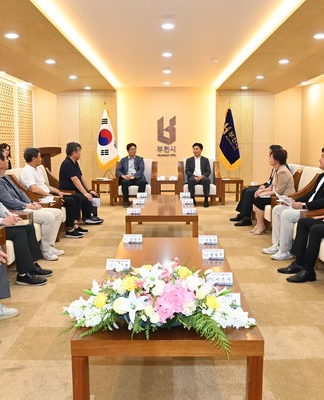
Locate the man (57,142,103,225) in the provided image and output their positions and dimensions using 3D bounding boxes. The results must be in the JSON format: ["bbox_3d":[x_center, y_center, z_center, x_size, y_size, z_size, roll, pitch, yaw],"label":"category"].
[{"bbox_3d":[-1.312,-0.265,6.490,0.780,1.310,0.500,-1,8,-5],"label":"man"}]

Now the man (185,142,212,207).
[{"bbox_3d":[0.702,-0.511,7.699,0.540,1.170,0.800,0,9,3],"label":"man"}]

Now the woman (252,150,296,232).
[{"bbox_3d":[1.602,-0.113,5.691,0.680,1.240,0.450,0,8,3],"label":"woman"}]

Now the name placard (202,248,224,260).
[{"bbox_3d":[0.349,0.367,2.736,0.150,0.082,0.070,0,9,1],"label":"name placard"}]

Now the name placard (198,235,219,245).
[{"bbox_3d":[0.395,0.339,3.427,0.157,0.080,0.060,0,8,0],"label":"name placard"}]

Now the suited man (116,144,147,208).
[{"bbox_3d":[-0.568,-0.512,7.704,0.580,1.170,0.820,-1,9,-7],"label":"suited man"}]

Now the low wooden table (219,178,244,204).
[{"bbox_3d":[1.328,-0.168,7.790,0.460,0.465,0.460,0,9,1],"label":"low wooden table"}]

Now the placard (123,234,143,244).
[{"bbox_3d":[-0.245,0.337,3.442,0.157,0.080,0.060,0,8,0],"label":"placard"}]

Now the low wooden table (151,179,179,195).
[{"bbox_3d":[0.115,-0.187,8.764,0.500,0.500,0.500,0,8,0],"label":"low wooden table"}]

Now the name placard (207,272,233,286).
[{"bbox_3d":[0.358,0.480,2.462,0.157,0.080,0.060,0,8,0],"label":"name placard"}]

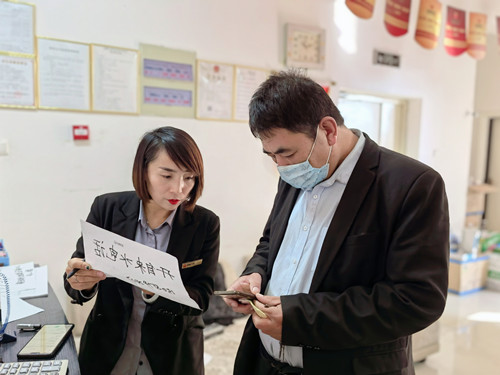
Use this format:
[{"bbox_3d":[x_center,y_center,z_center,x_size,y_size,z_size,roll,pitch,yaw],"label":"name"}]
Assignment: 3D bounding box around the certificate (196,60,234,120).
[{"bbox_3d":[-0.258,-0.720,2.928,0.310,0.435,0.020,-1,5,-25],"label":"certificate"}]

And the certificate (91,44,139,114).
[{"bbox_3d":[-0.900,-0.714,2.623,0.313,0.443,0.020,-1,5,-25],"label":"certificate"}]

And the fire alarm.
[{"bbox_3d":[-1.101,-0.355,2.545,0.090,0.092,0.040,-1,5,-25],"label":"fire alarm"}]

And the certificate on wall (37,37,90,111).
[{"bbox_3d":[-1.181,-0.709,2.490,0.309,0.444,0.020,-1,5,-25],"label":"certificate on wall"}]

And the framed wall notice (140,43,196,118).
[{"bbox_3d":[-0.578,-0.744,2.774,0.396,0.485,0.020,-1,5,-25],"label":"framed wall notice"}]

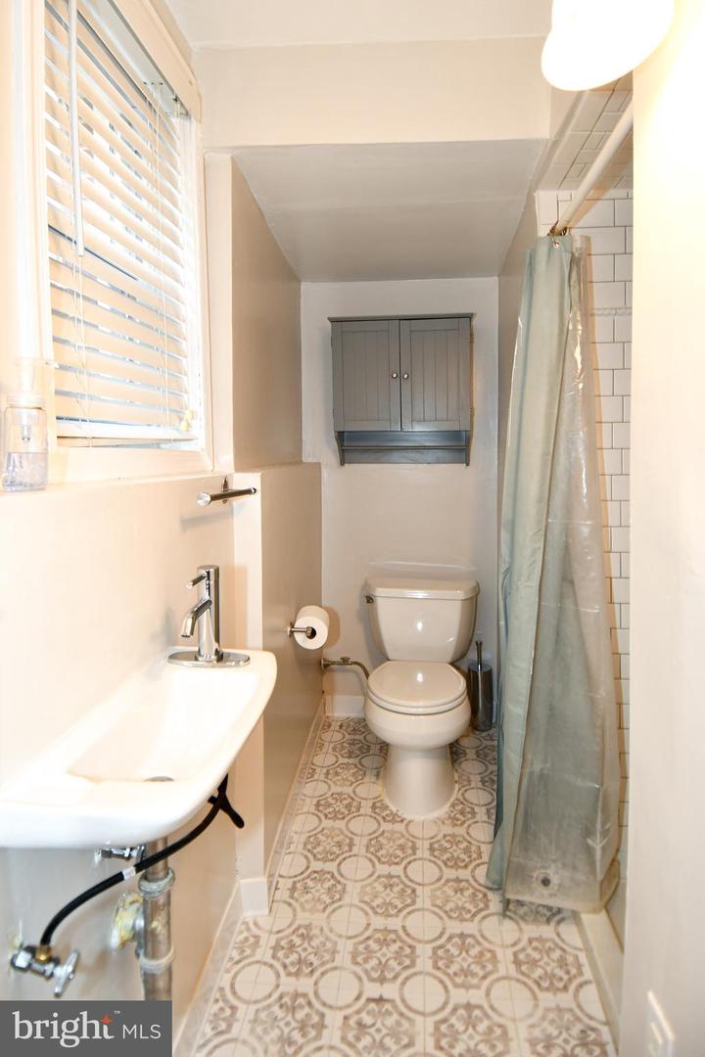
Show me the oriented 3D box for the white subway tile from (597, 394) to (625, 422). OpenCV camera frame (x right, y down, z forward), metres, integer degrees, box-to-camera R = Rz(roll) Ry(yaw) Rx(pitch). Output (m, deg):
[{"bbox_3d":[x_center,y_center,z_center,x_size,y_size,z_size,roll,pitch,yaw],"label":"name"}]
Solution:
[{"bbox_3d":[0.720,-0.351,1.567,0.153,0.077,0.010,0,5,6],"label":"white subway tile"}]

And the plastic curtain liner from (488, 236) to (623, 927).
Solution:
[{"bbox_3d":[0.538,0.070,1.435,0.325,1.815,0.330,0,5,6],"label":"plastic curtain liner"}]

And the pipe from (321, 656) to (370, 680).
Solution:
[{"bbox_3d":[-0.028,0.649,2.459,0.234,0.112,0.070,0,5,6],"label":"pipe"}]

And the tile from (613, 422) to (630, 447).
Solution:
[{"bbox_3d":[0.848,-0.276,1.560,0.153,0.076,0.010,0,5,6],"label":"tile"}]

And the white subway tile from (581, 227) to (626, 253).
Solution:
[{"bbox_3d":[0.708,-0.827,1.530,0.153,0.073,0.010,0,5,6],"label":"white subway tile"}]

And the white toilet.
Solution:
[{"bbox_3d":[0.274,0.605,2.104,0.490,0.700,0.730,0,5,6],"label":"white toilet"}]

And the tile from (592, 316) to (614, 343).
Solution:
[{"bbox_3d":[0.687,-0.581,1.552,0.153,0.076,0.010,0,5,6],"label":"tile"}]

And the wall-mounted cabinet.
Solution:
[{"bbox_3d":[0.214,-0.583,2.317,0.592,0.618,0.200,0,5,6],"label":"wall-mounted cabinet"}]

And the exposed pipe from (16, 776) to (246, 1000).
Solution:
[{"bbox_3d":[-0.311,0.587,0.855,0.150,0.300,0.490,0,5,6],"label":"exposed pipe"}]

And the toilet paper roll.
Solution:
[{"bbox_3d":[-0.134,0.336,1.771,0.108,0.110,0.105,0,5,6],"label":"toilet paper roll"}]

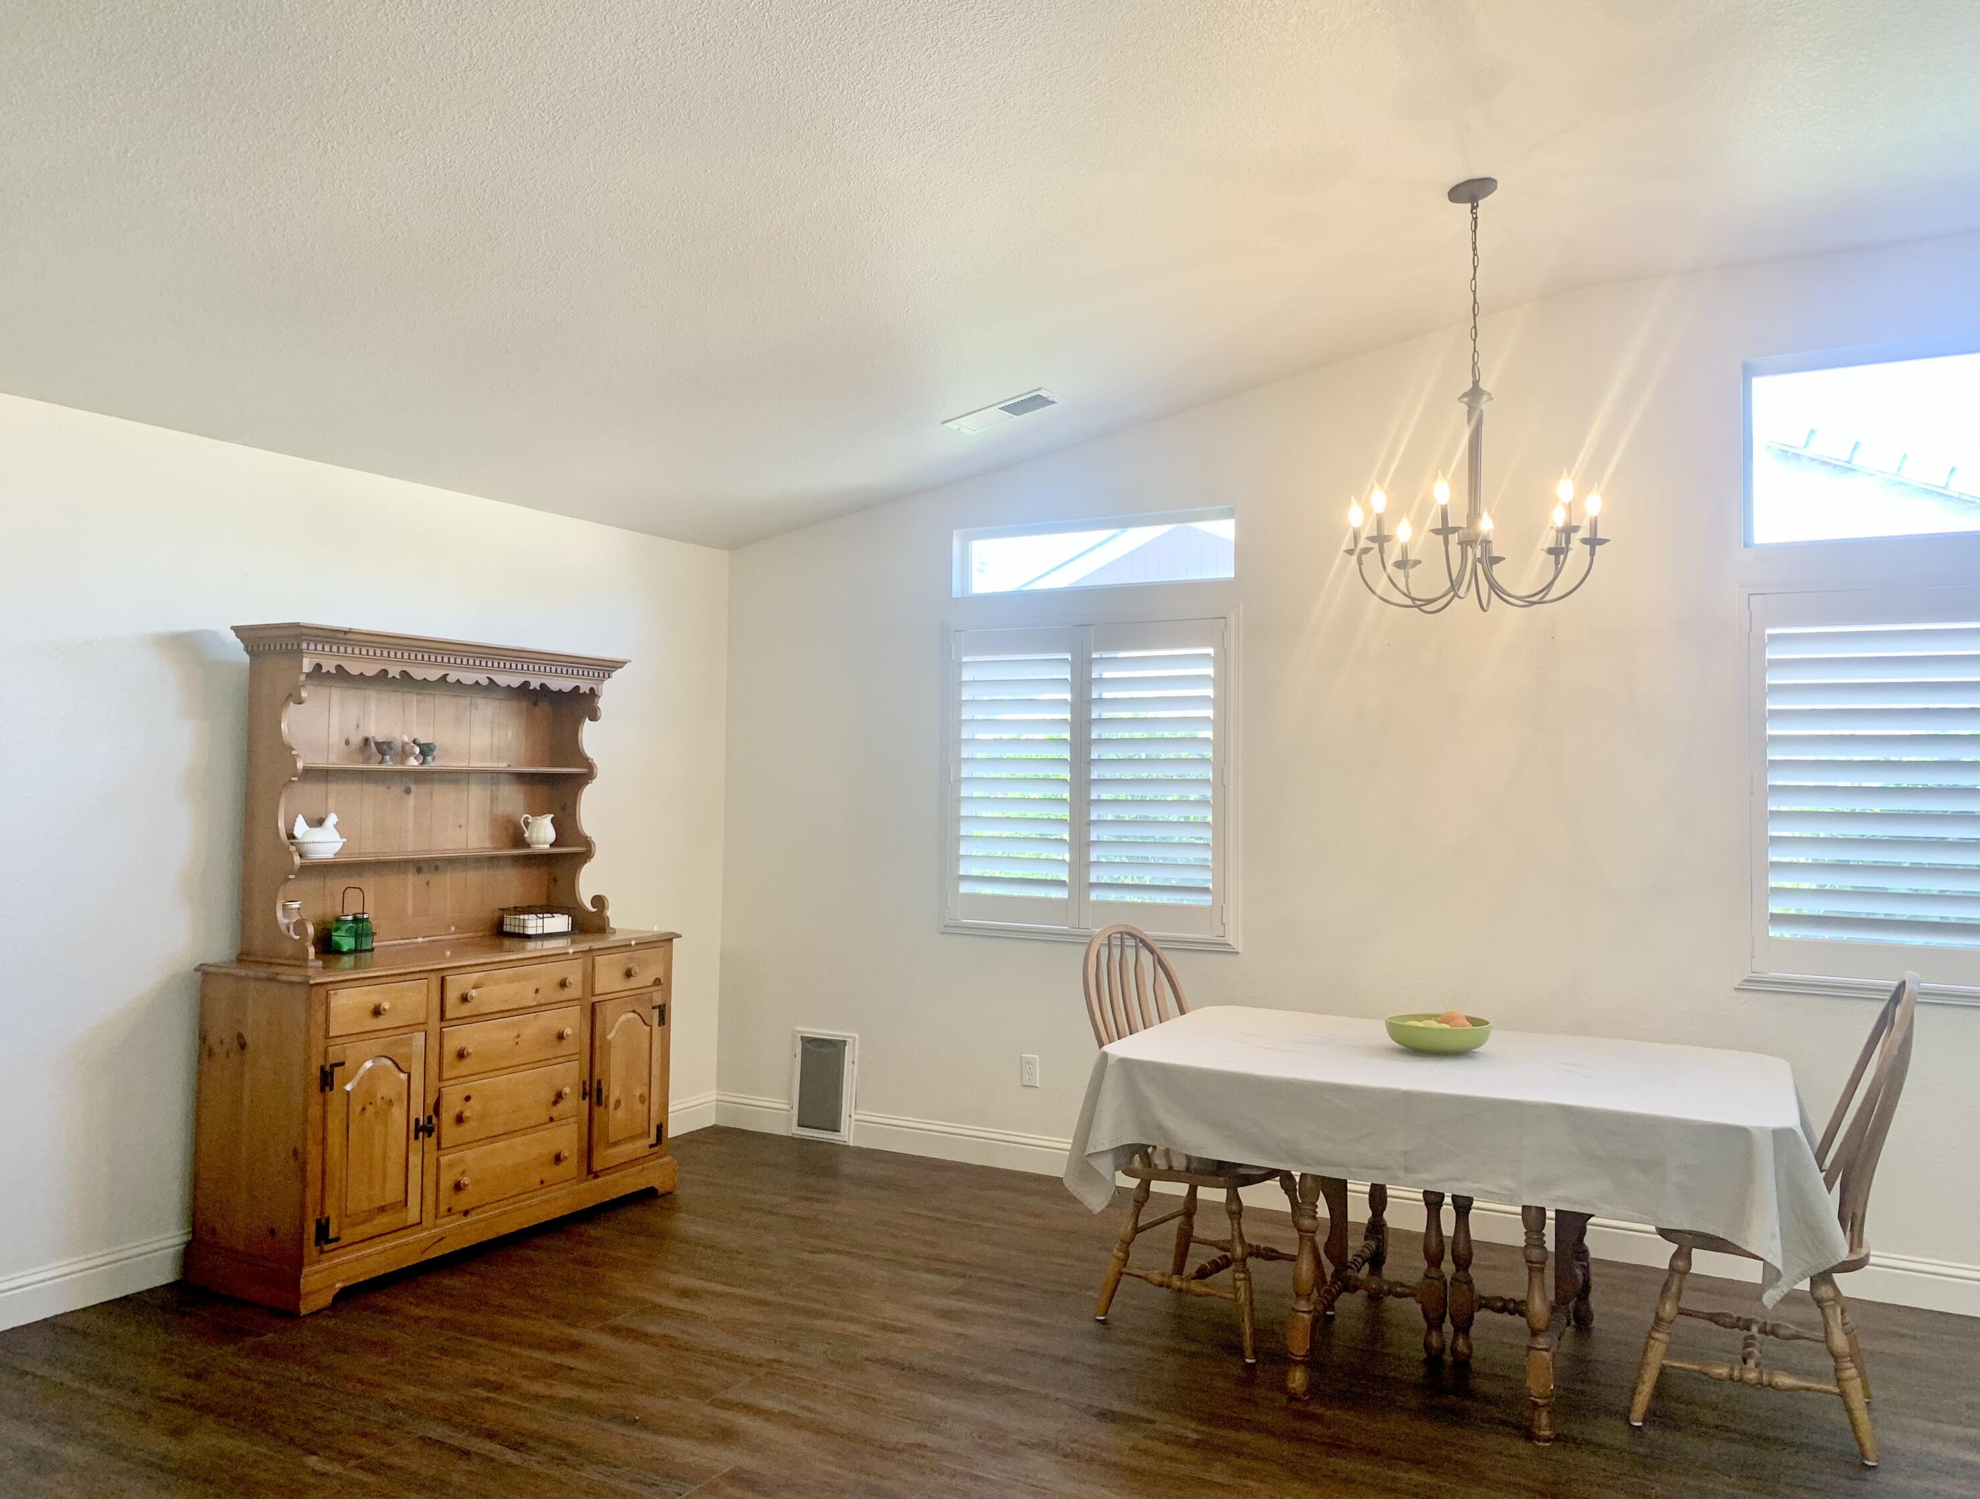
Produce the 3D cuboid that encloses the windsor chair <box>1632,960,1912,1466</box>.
[{"bbox_3d":[1.810,1.018,3.487,0.570,1.040,0.470,0,-2,29],"label":"windsor chair"}]

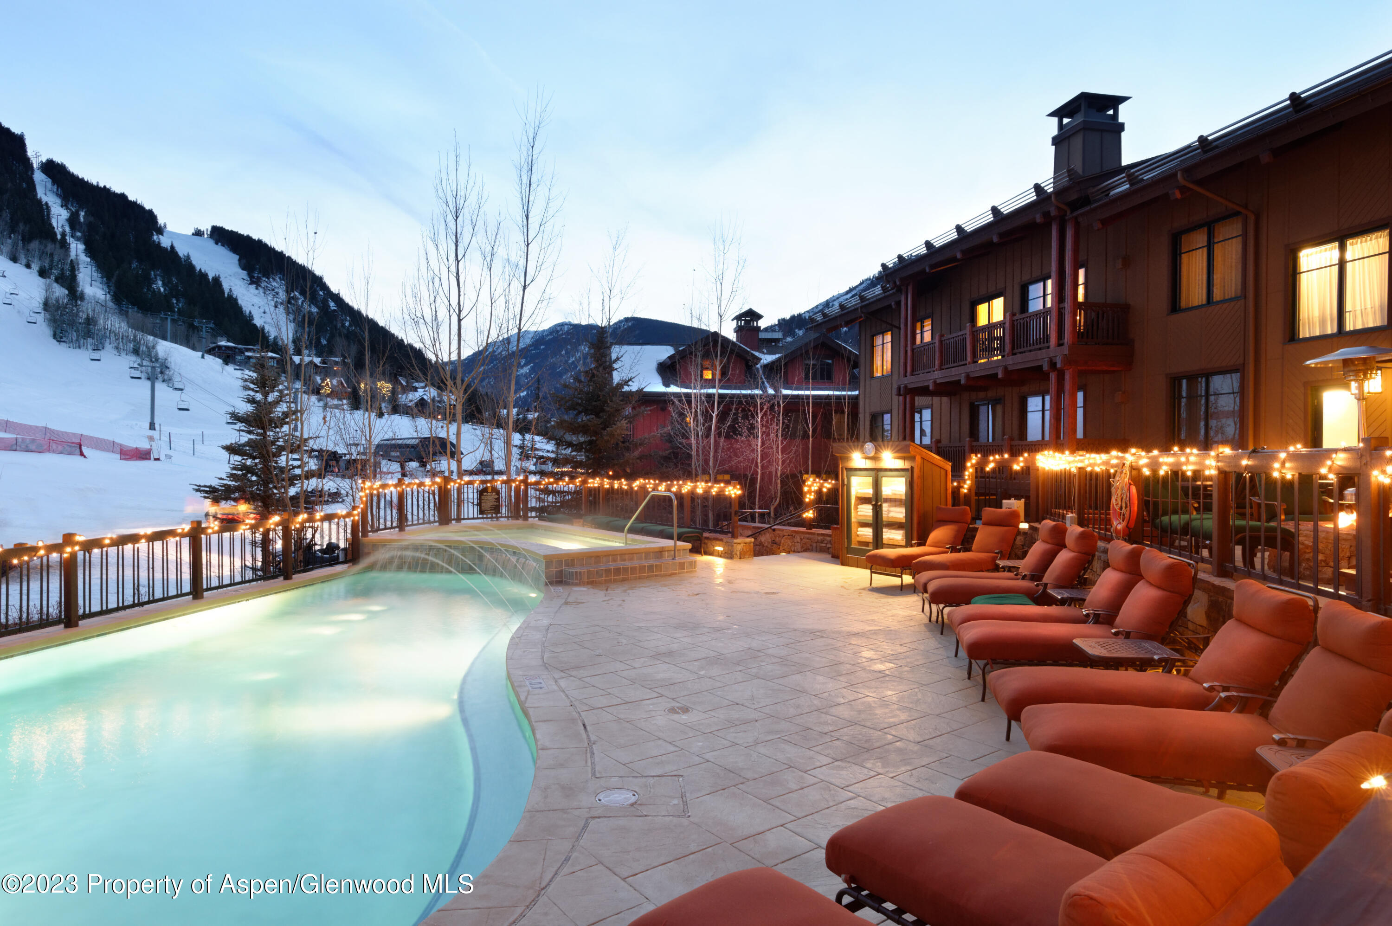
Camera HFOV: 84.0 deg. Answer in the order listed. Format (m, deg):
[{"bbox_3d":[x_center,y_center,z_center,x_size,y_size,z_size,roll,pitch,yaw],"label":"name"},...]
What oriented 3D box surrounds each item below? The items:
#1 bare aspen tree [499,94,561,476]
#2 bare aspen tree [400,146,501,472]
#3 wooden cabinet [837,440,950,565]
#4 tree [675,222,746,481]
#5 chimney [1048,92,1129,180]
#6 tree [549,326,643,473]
[{"bbox_3d":[-4.550,-3.990,21.200,1.850,12.180,1.850,0,0,0],"label":"bare aspen tree"},{"bbox_3d":[-6.413,-3.219,20.300,2.600,10.638,2.600,0,0,0],"label":"bare aspen tree"},{"bbox_3d":[3.410,0.765,13.500,1.150,2.170,1.620,0,0,-37],"label":"wooden cabinet"},{"bbox_3d":[0.343,-1.931,19.500,1.850,8.262,1.850,0,0,0],"label":"tree"},{"bbox_3d":[11.640,-9.200,22.900,1.600,2.600,1.500,0,0,-14],"label":"chimney"},{"bbox_3d":[-2.649,-0.843,20.800,2.800,5.687,2.800,0,0,0],"label":"tree"}]

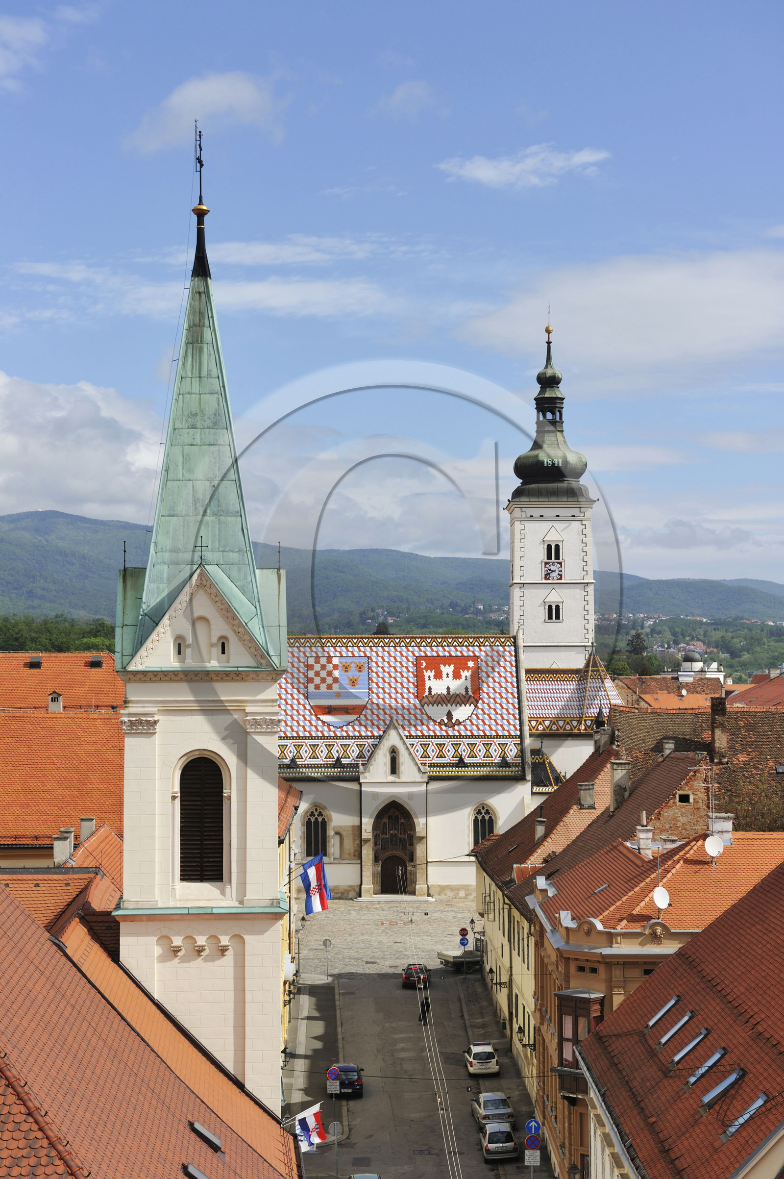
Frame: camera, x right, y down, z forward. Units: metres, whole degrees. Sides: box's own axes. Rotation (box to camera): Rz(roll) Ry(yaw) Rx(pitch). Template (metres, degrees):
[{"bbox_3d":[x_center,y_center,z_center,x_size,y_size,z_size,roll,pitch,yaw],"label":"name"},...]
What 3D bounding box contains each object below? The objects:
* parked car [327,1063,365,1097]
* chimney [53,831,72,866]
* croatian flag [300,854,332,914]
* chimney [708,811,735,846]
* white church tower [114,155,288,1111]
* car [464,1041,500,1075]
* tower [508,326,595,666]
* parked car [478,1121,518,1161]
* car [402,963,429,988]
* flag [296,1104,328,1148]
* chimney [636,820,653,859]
[{"bbox_3d":[-2.404,25.884,107.316,1.790,1.480,4.200,0,-1,-2],"label":"parked car"},{"bbox_3d":[-15.535,12.247,95.500,0.800,1.650,0.720,0,-2,0],"label":"chimney"},{"bbox_3d":[-4.379,16.930,116.000,1.720,3.200,0.500,0,-2,0],"label":"croatian flag"},{"bbox_3d":[15.130,11.002,93.400,1.200,1.600,0.750,0,-2,0],"label":"chimney"},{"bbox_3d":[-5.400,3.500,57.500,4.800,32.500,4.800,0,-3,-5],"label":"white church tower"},{"bbox_3d":[5.035,25.961,113.017,1.750,1.550,4.400,0,-1,-1],"label":"car"},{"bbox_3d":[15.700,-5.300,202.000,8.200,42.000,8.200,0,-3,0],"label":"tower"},{"bbox_3d":[5.026,25.663,94.816,1.670,1.430,3.800,0,-1,-1],"label":"parked car"},{"bbox_3d":[1.656,26.529,139.816,1.750,1.470,4.350,0,-1,3],"label":"car"},{"bbox_3d":[-2.914,19.733,74.500,1.120,1.500,0.400,0,-2,0],"label":"flag"},{"bbox_3d":[12.291,12.140,98.500,0.800,1.950,0.720,0,-2,0],"label":"chimney"}]

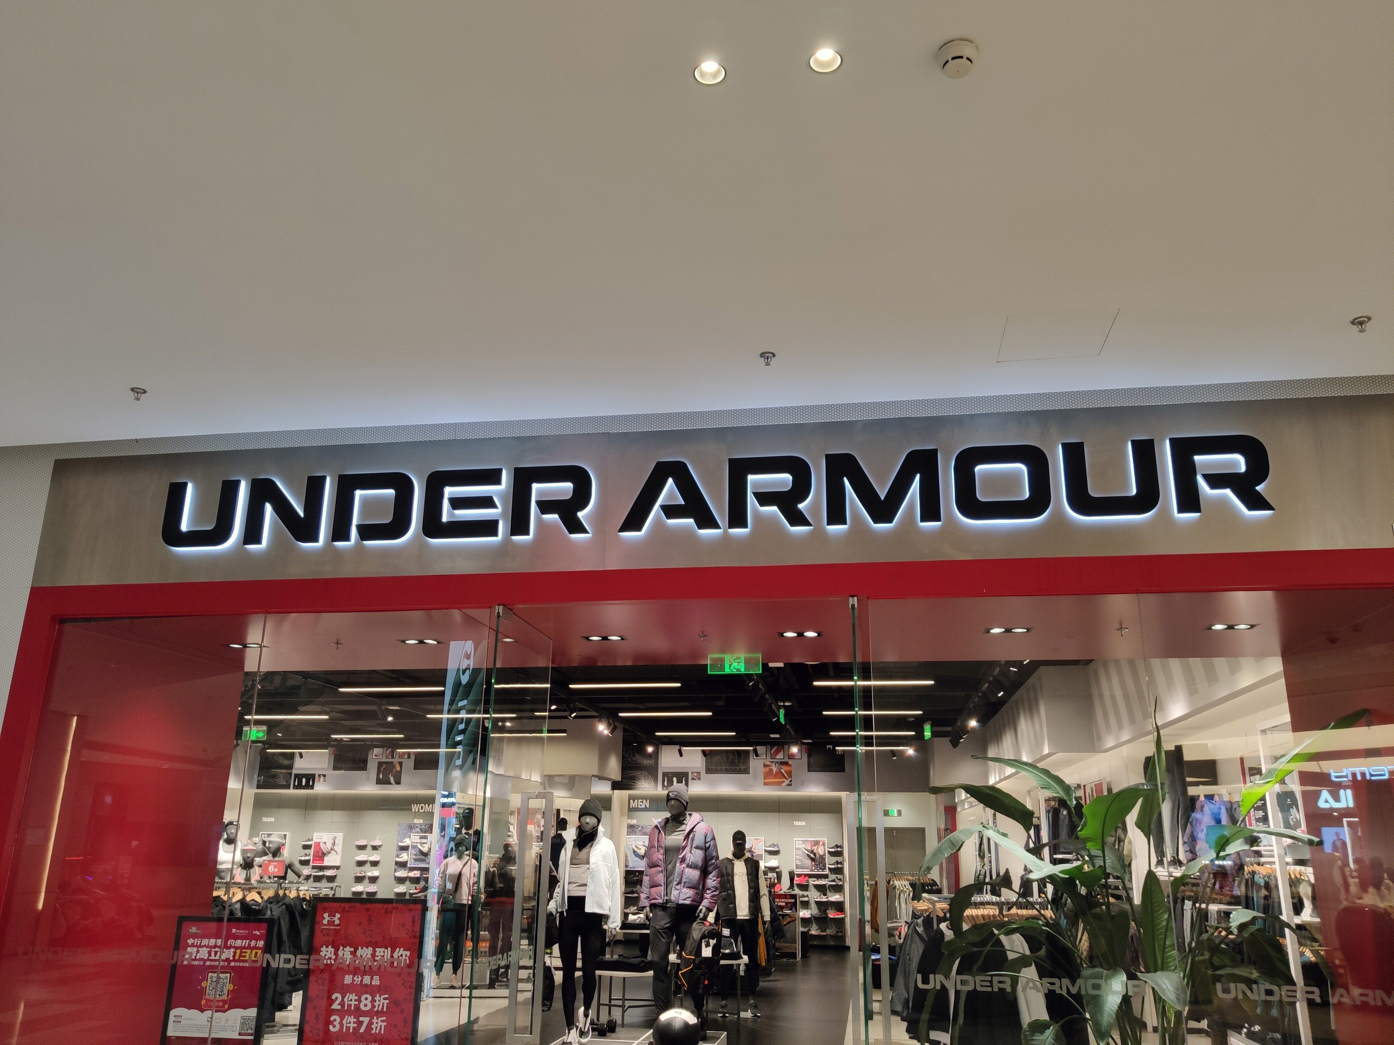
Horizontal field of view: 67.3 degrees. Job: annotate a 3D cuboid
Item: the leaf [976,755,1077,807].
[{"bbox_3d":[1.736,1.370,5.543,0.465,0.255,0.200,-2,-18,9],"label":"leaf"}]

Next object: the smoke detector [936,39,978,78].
[{"bbox_3d":[0.789,-1.398,3.179,0.122,0.050,0.122,-2,-18,9],"label":"smoke detector"}]

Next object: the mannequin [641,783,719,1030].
[{"bbox_3d":[-0.136,3.004,8.203,0.625,1.867,0.420,-3,-18,11],"label":"mannequin"}]

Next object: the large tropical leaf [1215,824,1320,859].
[{"bbox_3d":[2.817,1.583,5.194,0.480,0.156,0.220,-2,-18,9],"label":"large tropical leaf"}]

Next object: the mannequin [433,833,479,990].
[{"bbox_3d":[-2.834,4.575,12.344,0.546,1.681,0.360,0,-17,3],"label":"mannequin"}]

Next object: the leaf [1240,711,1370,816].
[{"bbox_3d":[3.047,1.190,5.279,0.848,0.180,0.250,-37,-19,-3],"label":"leaf"}]

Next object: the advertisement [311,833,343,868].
[{"bbox_3d":[-7.270,6.443,20.602,0.607,0.607,0.030,-2,-18,9],"label":"advertisement"}]

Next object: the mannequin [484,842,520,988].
[{"bbox_3d":[-2.283,4.623,12.403,0.420,1.596,0.340,-1,-17,6],"label":"mannequin"}]

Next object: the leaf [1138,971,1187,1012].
[{"bbox_3d":[2.172,2.190,4.897,0.214,0.156,0.180,-2,-18,9],"label":"leaf"}]

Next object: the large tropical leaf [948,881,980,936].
[{"bbox_3d":[1.379,1.994,5.406,0.127,0.250,0.130,-2,-18,9],"label":"large tropical leaf"}]

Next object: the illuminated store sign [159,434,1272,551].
[{"bbox_3d":[-0.131,-0.148,5.372,5.725,0.365,0.090,-2,-18,9],"label":"illuminated store sign"}]

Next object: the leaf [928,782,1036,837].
[{"bbox_3d":[1.500,1.518,5.536,0.517,0.267,0.200,-2,-18,9],"label":"leaf"}]

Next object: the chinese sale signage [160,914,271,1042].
[{"bbox_3d":[-2.743,2.693,5.975,0.610,0.820,0.030,-2,-18,9],"label":"chinese sale signage"}]

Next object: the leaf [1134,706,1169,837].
[{"bbox_3d":[2.366,1.296,5.462,0.120,0.655,0.120,-2,-18,9],"label":"leaf"}]

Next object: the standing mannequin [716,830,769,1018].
[{"bbox_3d":[0.479,4.265,11.209,0.579,1.850,0.360,1,-17,1],"label":"standing mannequin"}]

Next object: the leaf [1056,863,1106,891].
[{"bbox_3d":[1.917,1.770,5.229,0.228,0.134,0.180,-2,-18,9],"label":"leaf"}]

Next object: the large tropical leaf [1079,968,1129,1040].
[{"bbox_3d":[1.912,2.265,4.916,0.196,0.315,0.150,-2,-18,9],"label":"large tropical leaf"}]

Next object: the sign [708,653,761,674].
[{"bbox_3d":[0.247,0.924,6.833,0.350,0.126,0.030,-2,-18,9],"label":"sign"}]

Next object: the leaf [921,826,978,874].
[{"bbox_3d":[1.313,1.706,5.454,0.258,0.237,0.150,-2,-18,9],"label":"leaf"}]

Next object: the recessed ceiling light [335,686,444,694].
[{"bbox_3d":[-3.332,1.815,11.405,1.215,0.060,0.070,-2,-18,9],"label":"recessed ceiling light"}]

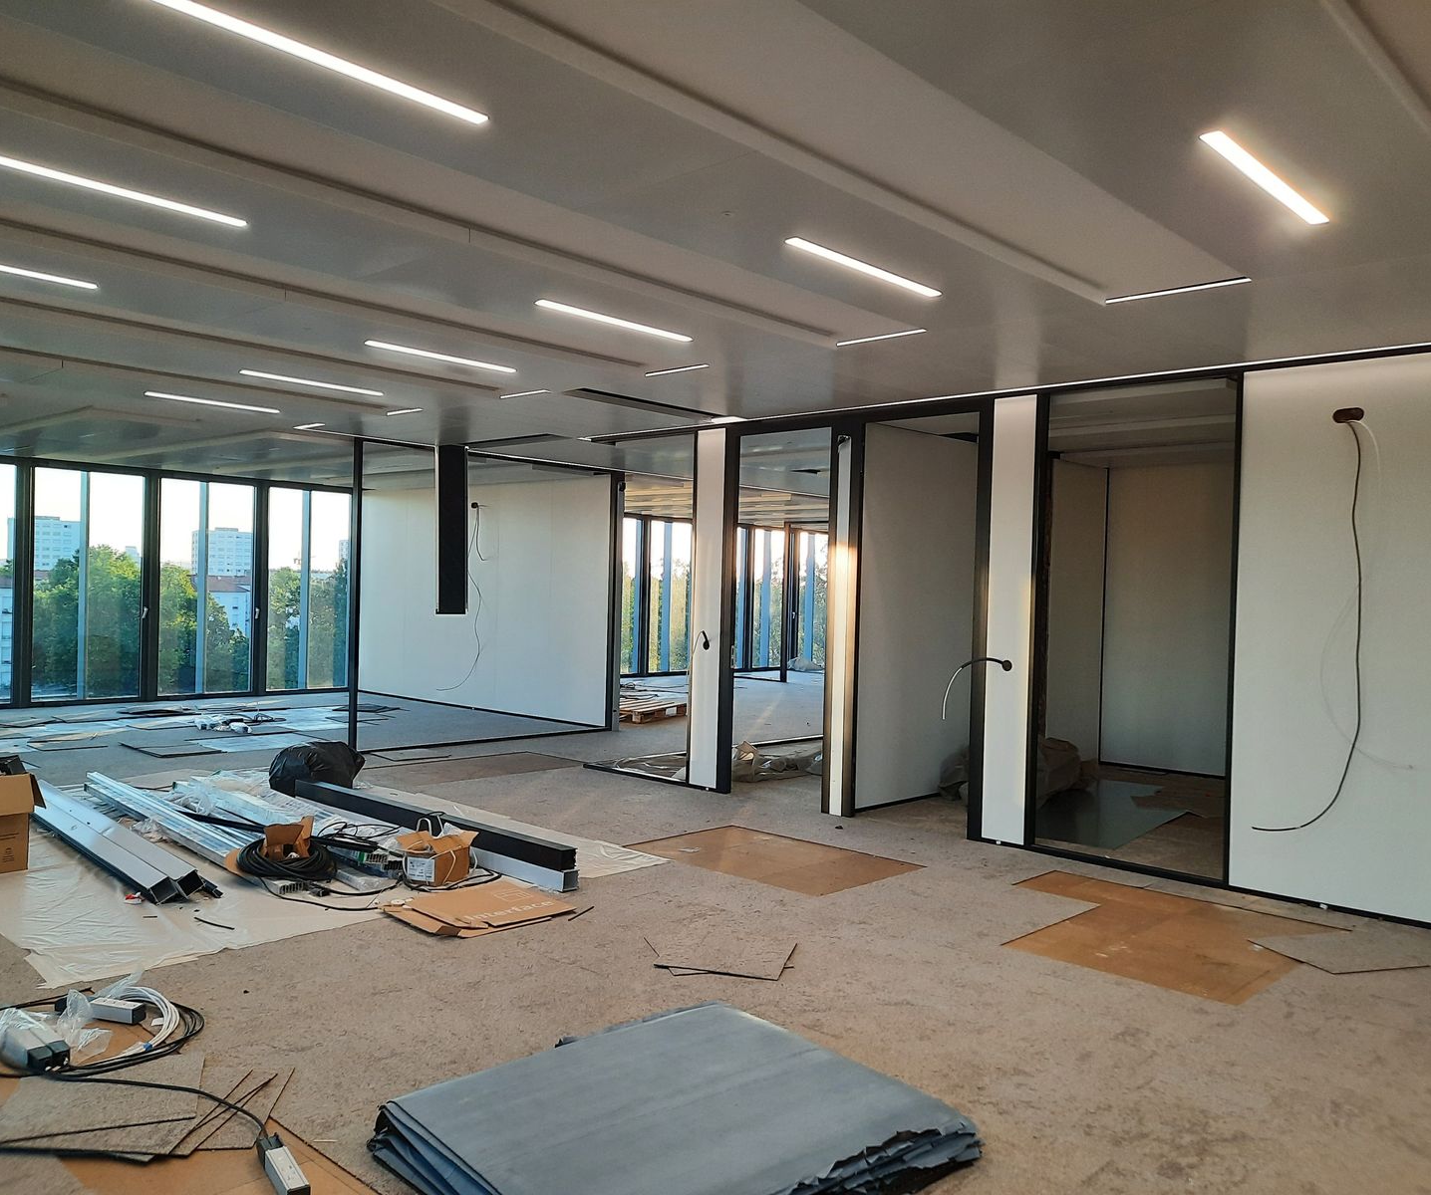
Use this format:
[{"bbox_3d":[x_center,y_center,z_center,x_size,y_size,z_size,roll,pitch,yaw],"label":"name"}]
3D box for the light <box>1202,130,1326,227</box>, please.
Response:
[{"bbox_3d":[1.734,-1.300,3.598,0.065,0.040,0.980,2,0,43],"label":"light"}]

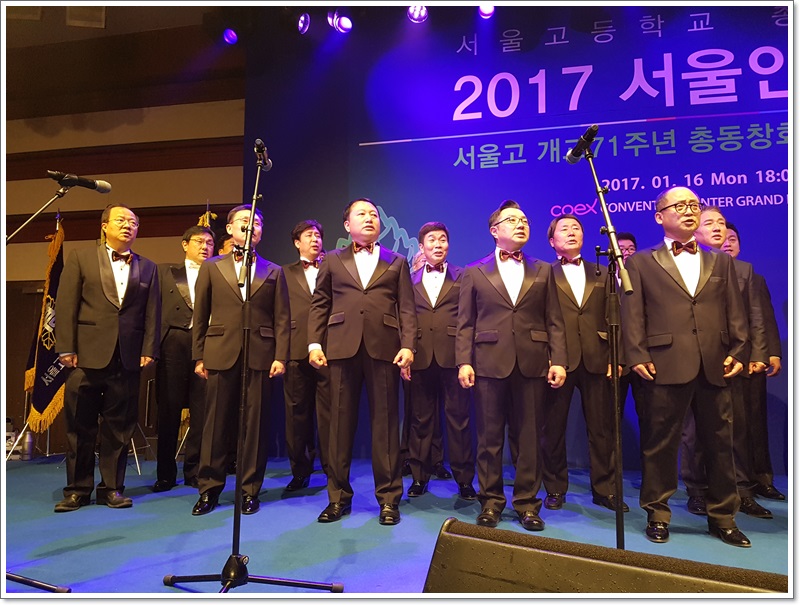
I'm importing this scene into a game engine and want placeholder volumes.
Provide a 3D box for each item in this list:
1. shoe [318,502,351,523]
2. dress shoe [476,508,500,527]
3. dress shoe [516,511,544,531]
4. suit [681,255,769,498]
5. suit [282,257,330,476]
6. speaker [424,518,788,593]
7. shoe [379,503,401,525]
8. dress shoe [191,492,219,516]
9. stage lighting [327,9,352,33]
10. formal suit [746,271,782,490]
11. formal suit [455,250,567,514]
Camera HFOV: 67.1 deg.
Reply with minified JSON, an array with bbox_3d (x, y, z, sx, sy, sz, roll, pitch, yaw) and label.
[{"bbox_3d":[-0.335,1.110,3.301,0.105,0.105,0.290,-3,-5,30],"label":"shoe"},{"bbox_3d":[0.480,1.103,3.207,0.105,0.105,0.290,-1,-5,16],"label":"dress shoe"},{"bbox_3d":[0.666,1.100,3.178,0.105,0.105,0.290,0,-5,-4],"label":"dress shoe"},{"bbox_3d":[1.852,0.417,3.517,0.570,1.407,0.320,-1,-5,8],"label":"suit"},{"bbox_3d":[-0.599,0.427,3.992,0.560,1.449,0.310,1,-5,-8],"label":"suit"},{"bbox_3d":[0.436,0.770,1.266,0.780,0.460,0.520,-3,-5,33],"label":"speaker"},{"bbox_3d":[-0.055,1.109,3.284,0.105,0.105,0.290,0,-5,0],"label":"shoe"},{"bbox_3d":[-1.100,1.121,3.435,0.105,0.105,0.290,0,-5,6],"label":"dress shoe"},{"bbox_3d":[-0.477,-2.223,4.750,0.180,0.190,0.220,-1,38,12],"label":"stage lighting"},{"bbox_3d":[2.157,0.464,3.864,0.560,1.426,0.320,0,-5,5],"label":"formal suit"},{"bbox_3d":[0.601,0.419,3.278,0.580,1.417,0.320,0,-5,0],"label":"formal suit"}]

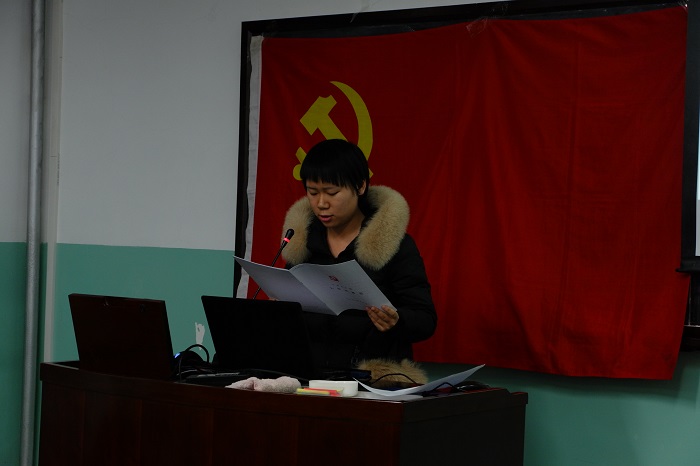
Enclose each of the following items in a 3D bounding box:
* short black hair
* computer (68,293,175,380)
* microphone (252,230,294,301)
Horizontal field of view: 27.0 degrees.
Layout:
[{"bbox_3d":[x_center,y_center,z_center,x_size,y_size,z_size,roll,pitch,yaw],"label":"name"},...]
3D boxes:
[{"bbox_3d":[-0.040,-0.183,4.280,0.190,0.190,0.225,2,15,34],"label":"short black hair"},{"bbox_3d":[-0.563,0.291,4.031,0.373,0.222,0.235,2,0,37],"label":"computer"},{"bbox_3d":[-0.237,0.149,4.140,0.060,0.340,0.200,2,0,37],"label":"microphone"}]

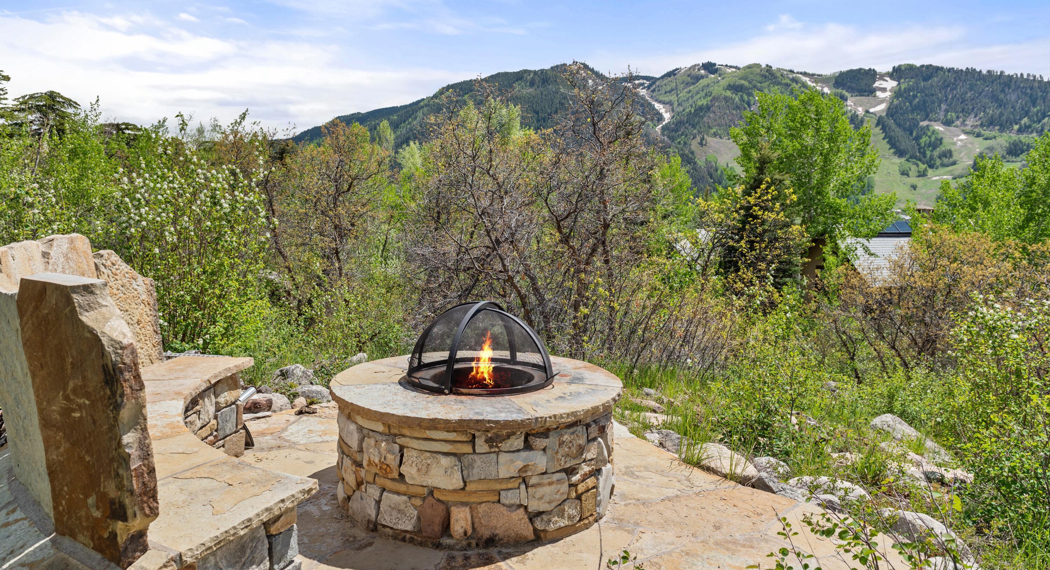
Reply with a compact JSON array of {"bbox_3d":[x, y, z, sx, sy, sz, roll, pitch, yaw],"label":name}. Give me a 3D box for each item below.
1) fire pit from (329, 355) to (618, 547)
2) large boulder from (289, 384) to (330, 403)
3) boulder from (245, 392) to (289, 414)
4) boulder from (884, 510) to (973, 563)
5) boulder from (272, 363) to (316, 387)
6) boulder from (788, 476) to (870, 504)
[{"bbox_3d":[-0.246,0.787,3.728,1.500,0.587,1.500,1,6,0],"label":"fire pit"},{"bbox_3d":[-1.640,0.826,5.390,0.330,0.140,0.250,1,6,0],"label":"large boulder"},{"bbox_3d":[-1.855,0.840,5.090,0.340,0.160,0.250,1,6,0],"label":"boulder"},{"bbox_3d":[1.814,1.122,3.090,0.260,0.180,0.420,-4,8,-44],"label":"boulder"},{"bbox_3d":[-1.963,0.755,5.936,0.390,0.200,0.300,1,6,0],"label":"boulder"},{"bbox_3d":[1.655,1.091,3.780,0.430,0.120,0.260,4,6,23],"label":"boulder"}]

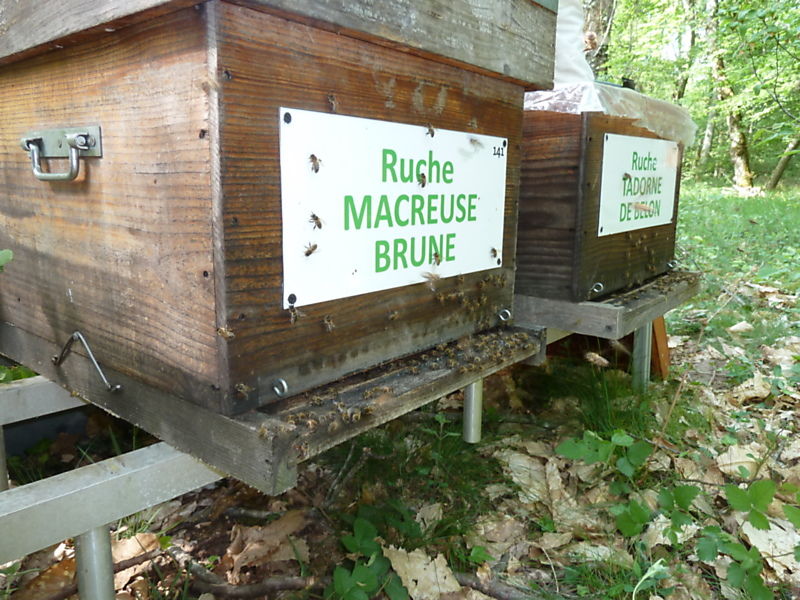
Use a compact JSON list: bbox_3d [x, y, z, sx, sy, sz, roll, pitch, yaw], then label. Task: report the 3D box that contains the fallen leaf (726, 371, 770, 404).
[{"bbox_3d":[0.711,0.179,1.182,0.098,0.038,0.090,6,13,32],"label":"fallen leaf"}]

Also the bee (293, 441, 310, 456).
[{"bbox_3d":[-0.073,0.110,0.426,0.013,0.009,0.009,-4,13,-25],"label":"bee"}]

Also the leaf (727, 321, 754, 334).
[{"bbox_3d":[0.998,0.081,1.698,0.080,0.030,0.070,6,13,31],"label":"leaf"}]

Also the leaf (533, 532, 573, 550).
[{"bbox_3d":[0.177,0.280,0.671,0.047,0.010,0.019,-1,12,-8],"label":"leaf"}]

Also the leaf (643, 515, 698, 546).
[{"bbox_3d":[0.334,0.284,0.713,0.073,0.015,0.055,5,12,27],"label":"leaf"}]

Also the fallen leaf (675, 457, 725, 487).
[{"bbox_3d":[0.444,0.254,0.857,0.075,0.018,0.065,6,13,29],"label":"fallen leaf"}]

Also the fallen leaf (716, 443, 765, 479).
[{"bbox_3d":[0.526,0.247,0.894,0.068,0.022,0.078,7,13,27],"label":"fallen leaf"}]

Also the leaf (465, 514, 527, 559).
[{"bbox_3d":[0.111,0.275,0.673,0.072,0.022,0.052,-1,12,-10],"label":"leaf"}]

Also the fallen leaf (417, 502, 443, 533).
[{"bbox_3d":[0.036,0.267,0.711,0.032,0.018,0.036,1,12,-1],"label":"fallen leaf"}]

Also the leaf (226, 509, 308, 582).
[{"bbox_3d":[-0.145,0.269,0.638,0.088,0.038,0.074,-6,13,-30],"label":"leaf"}]

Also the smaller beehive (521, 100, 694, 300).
[{"bbox_3d":[0.218,-0.195,1.160,0.510,0.275,0.440,9,15,41],"label":"smaller beehive"}]

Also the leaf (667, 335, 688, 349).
[{"bbox_3d":[0.749,0.112,1.560,0.062,0.025,0.060,5,12,26],"label":"leaf"}]

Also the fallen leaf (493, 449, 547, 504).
[{"bbox_3d":[0.166,0.244,0.806,0.063,0.030,0.103,-2,12,-15],"label":"fallen leaf"}]

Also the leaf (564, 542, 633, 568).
[{"bbox_3d":[0.229,0.295,0.667,0.080,0.014,0.042,4,12,20],"label":"leaf"}]

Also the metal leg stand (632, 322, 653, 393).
[{"bbox_3d":[0.523,0.113,1.238,0.034,0.175,0.034,9,15,41],"label":"metal leg stand"}]

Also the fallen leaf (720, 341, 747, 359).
[{"bbox_3d":[0.849,0.126,1.471,0.070,0.030,0.065,6,13,30],"label":"fallen leaf"}]

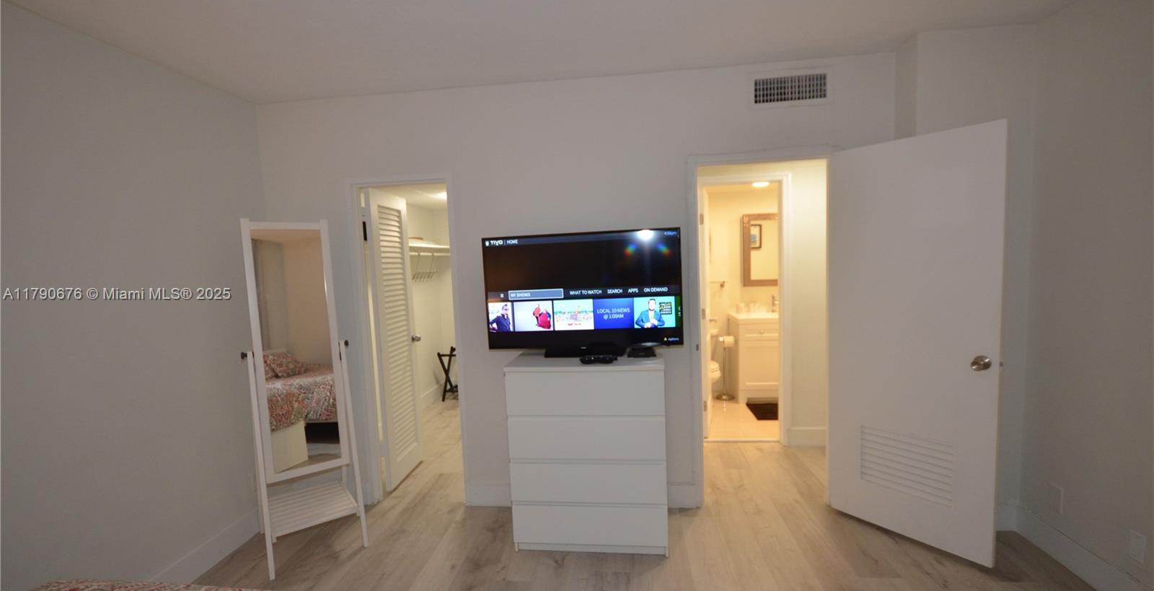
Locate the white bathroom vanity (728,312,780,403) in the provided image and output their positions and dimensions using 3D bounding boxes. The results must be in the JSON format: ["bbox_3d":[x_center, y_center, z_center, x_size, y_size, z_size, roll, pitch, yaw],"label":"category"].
[{"bbox_3d":[2.070,0.636,5.006,0.840,0.865,0.480,-2,5,6],"label":"white bathroom vanity"}]

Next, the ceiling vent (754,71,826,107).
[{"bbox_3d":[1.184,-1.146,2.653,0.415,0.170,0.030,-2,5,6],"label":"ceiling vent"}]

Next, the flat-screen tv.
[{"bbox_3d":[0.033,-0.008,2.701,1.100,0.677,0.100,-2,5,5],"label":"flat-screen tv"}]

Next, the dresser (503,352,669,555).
[{"bbox_3d":[0.074,0.838,2.687,0.800,1.000,0.480,-2,5,6],"label":"dresser"}]

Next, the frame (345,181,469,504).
[{"bbox_3d":[-1.057,0.308,3.062,0.690,2.085,0.120,-2,5,6],"label":"frame"}]

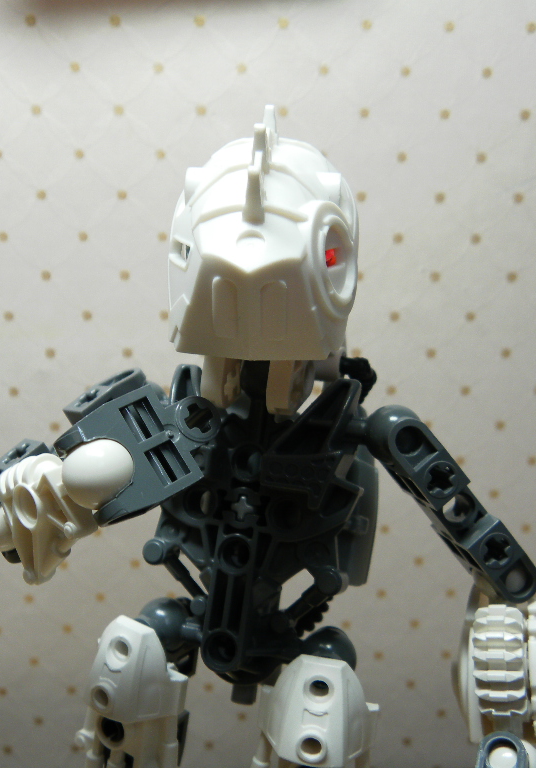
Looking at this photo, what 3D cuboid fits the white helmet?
[{"bbox_3d":[-0.001,-0.025,0.127,0.032,0.039,0.031,6,17,7],"label":"white helmet"}]

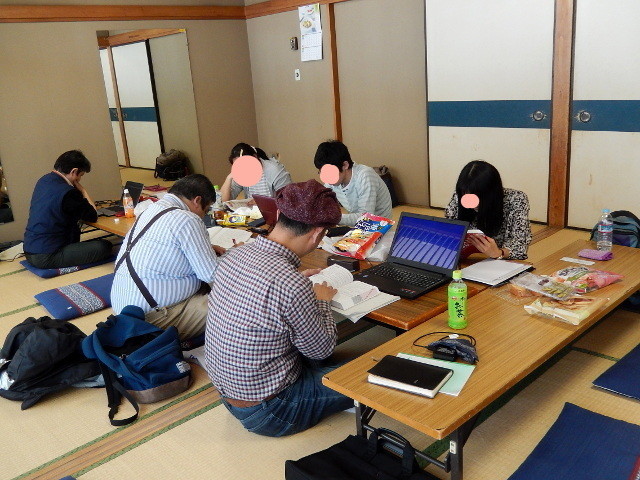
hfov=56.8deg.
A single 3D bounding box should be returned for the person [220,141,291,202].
[{"bbox_3d":[-0.438,-0.360,4.449,0.660,0.780,0.580,-18,21,-40],"label":"person"}]

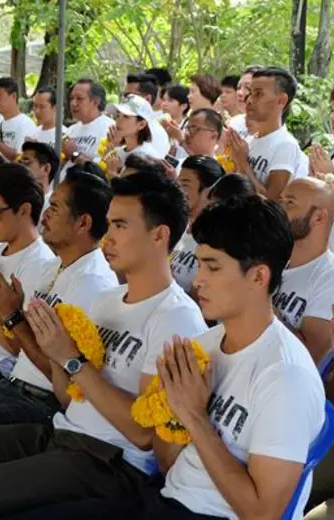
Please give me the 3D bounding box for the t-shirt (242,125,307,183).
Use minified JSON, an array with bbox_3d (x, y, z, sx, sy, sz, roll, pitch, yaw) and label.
[{"bbox_3d":[0.480,-0.292,5.155,0.270,0.620,0.460,-1,8,-30],"label":"t-shirt"}]

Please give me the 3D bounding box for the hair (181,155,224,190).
[{"bbox_3d":[0.164,-0.383,4.950,0.210,0.190,0.180,-4,9,-30],"label":"hair"}]

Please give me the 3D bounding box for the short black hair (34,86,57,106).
[{"bbox_3d":[-0.818,-1.103,7.500,0.190,0.160,0.170,-7,11,-44],"label":"short black hair"}]

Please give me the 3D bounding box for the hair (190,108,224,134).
[{"bbox_3d":[0.216,-0.758,6.050,0.180,0.150,0.170,-5,11,-37],"label":"hair"}]

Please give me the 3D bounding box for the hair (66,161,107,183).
[{"bbox_3d":[-0.390,-0.373,5.311,0.210,0.190,0.180,-1,8,-30],"label":"hair"}]

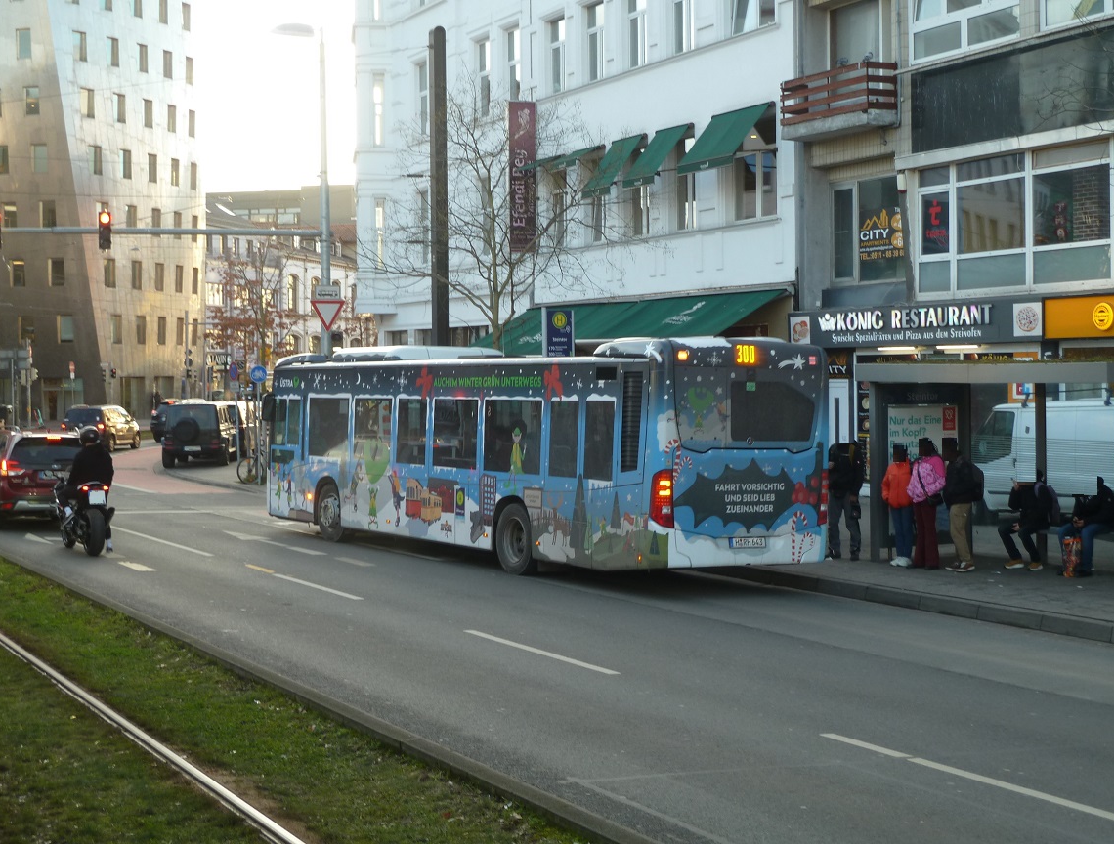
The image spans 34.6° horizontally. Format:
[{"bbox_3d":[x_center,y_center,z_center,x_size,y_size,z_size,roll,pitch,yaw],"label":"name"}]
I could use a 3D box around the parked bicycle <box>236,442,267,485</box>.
[{"bbox_3d":[-7.206,1.095,45.086,1.750,1.080,0.580,-1,2,-14],"label":"parked bicycle"}]

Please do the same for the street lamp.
[{"bbox_3d":[-6.512,-4.243,45.144,1.550,11.772,0.420,-1,2,-20],"label":"street lamp"}]

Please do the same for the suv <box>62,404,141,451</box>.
[{"bbox_3d":[-17.059,0.218,67.178,1.770,1.660,4.250,0,2,5],"label":"suv"}]

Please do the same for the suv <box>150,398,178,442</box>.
[{"bbox_3d":[-15.209,-0.066,75.977,1.860,1.720,4.500,0,2,22],"label":"suv"}]

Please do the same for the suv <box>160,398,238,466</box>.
[{"bbox_3d":[-11.411,0.361,57.174,1.920,1.960,4.750,-1,2,-5],"label":"suv"}]

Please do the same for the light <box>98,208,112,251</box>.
[{"bbox_3d":[-11.118,-4.712,44.000,0.310,0.950,0.330,-1,2,-24],"label":"light"}]

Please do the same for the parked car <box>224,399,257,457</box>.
[{"bbox_3d":[-11.710,0.205,63.175,1.880,1.860,4.600,-1,2,-5],"label":"parked car"}]

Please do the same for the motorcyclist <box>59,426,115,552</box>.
[{"bbox_3d":[-6.575,0.946,25.100,0.640,1.740,0.820,-1,2,-28],"label":"motorcyclist"}]

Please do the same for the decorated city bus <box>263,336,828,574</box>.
[{"bbox_3d":[-0.850,0.422,26.325,2.560,3.080,12.120,0,1,-31],"label":"decorated city bus"}]

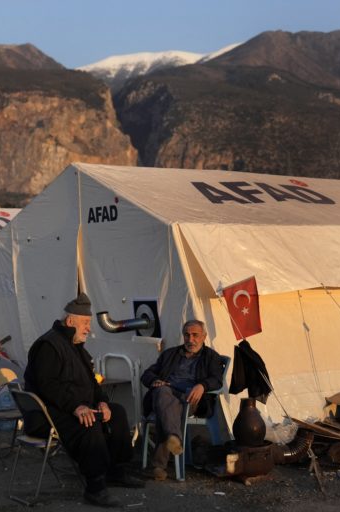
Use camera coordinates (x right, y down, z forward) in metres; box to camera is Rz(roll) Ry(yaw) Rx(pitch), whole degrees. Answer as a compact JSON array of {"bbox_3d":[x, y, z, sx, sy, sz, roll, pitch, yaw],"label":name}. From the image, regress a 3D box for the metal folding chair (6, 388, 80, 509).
[{"bbox_3d":[-0.840,1.265,6.680,0.490,0.770,0.440,-1,1,-35],"label":"metal folding chair"}]

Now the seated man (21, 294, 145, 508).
[{"bbox_3d":[-0.555,0.895,6.340,0.740,1.310,0.580,0,1,-7],"label":"seated man"}]

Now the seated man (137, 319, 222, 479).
[{"bbox_3d":[0.085,1.050,7.360,0.580,1.150,0.800,0,1,27],"label":"seated man"}]

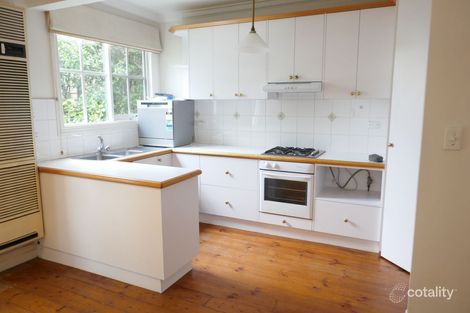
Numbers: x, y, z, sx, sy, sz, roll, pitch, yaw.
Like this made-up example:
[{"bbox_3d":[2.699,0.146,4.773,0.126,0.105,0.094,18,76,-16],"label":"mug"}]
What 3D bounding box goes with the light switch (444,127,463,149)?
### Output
[{"bbox_3d":[1.159,-0.095,1.735,0.075,0.116,0.018,4,9,24],"label":"light switch"}]

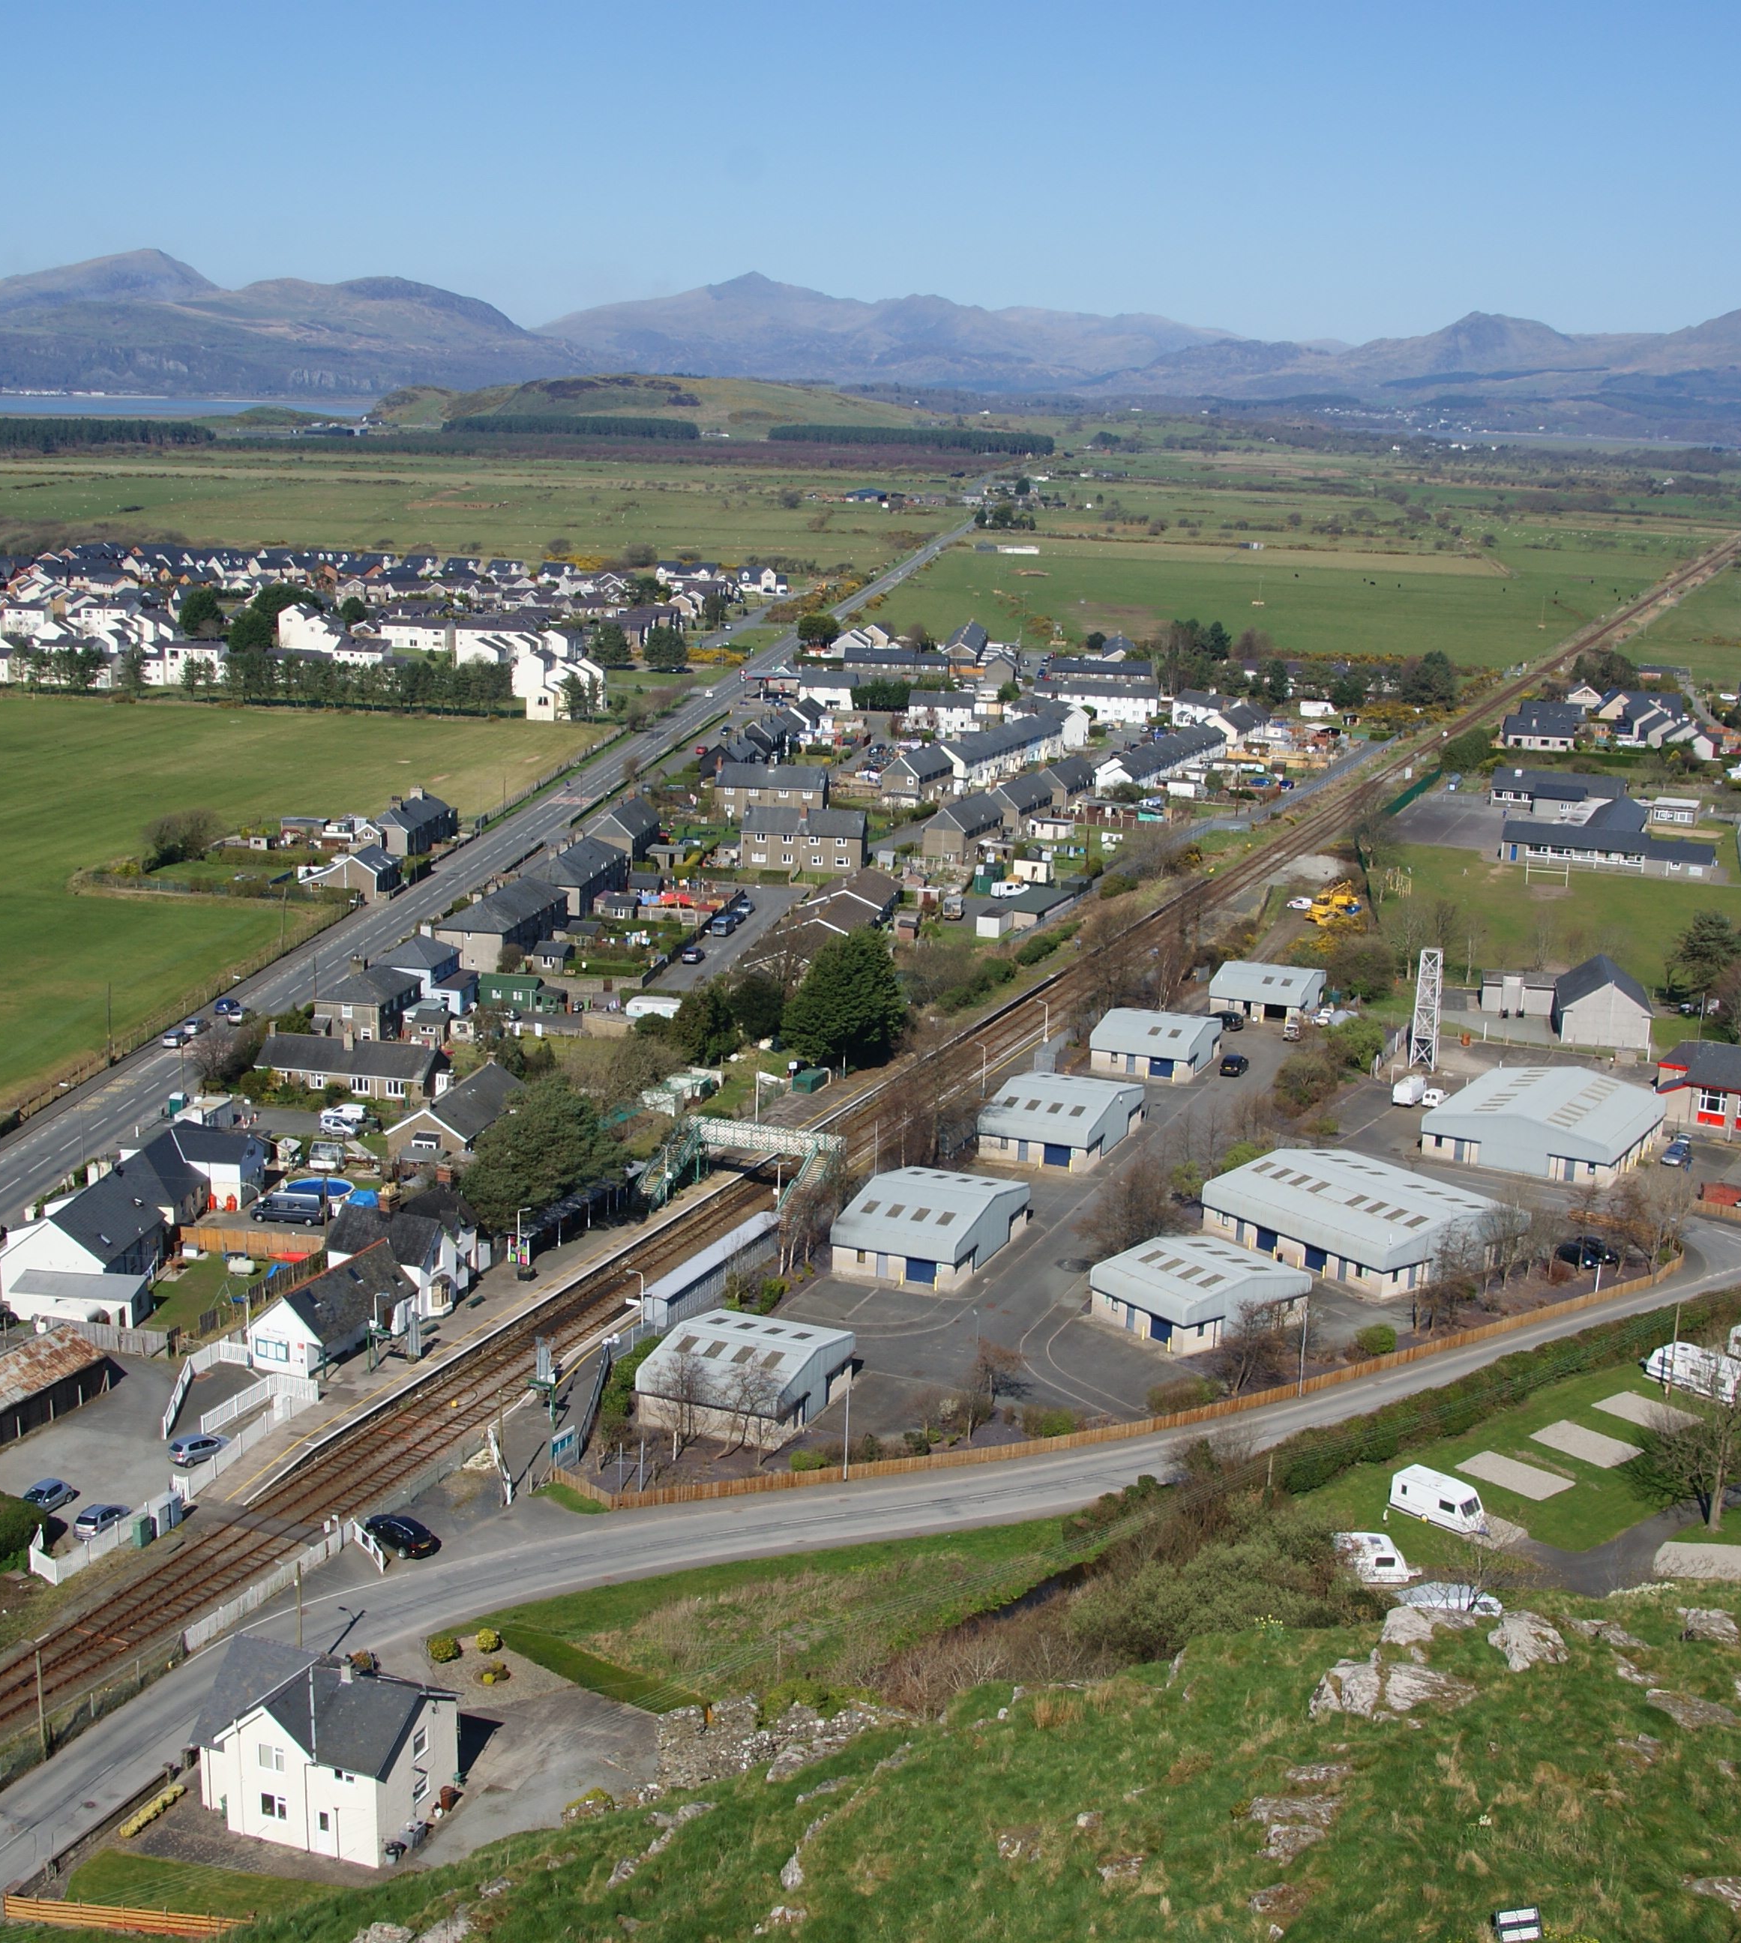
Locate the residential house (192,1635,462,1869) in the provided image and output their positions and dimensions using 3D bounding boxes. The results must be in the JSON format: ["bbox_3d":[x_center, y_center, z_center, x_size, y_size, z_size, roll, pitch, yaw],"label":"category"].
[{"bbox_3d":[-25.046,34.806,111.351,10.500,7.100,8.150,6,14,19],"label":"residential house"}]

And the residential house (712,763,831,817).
[{"bbox_3d":[-14.451,-27.439,370.188,16.800,8.000,7.800,4,14,11],"label":"residential house"}]

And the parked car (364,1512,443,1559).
[{"bbox_3d":[-26.256,31.745,136.053,4.200,1.470,1.760,15,19,43],"label":"parked car"}]

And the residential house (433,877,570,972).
[{"bbox_3d":[-42.015,-5.897,278.244,8.000,7.200,22.400,5,14,10],"label":"residential house"}]

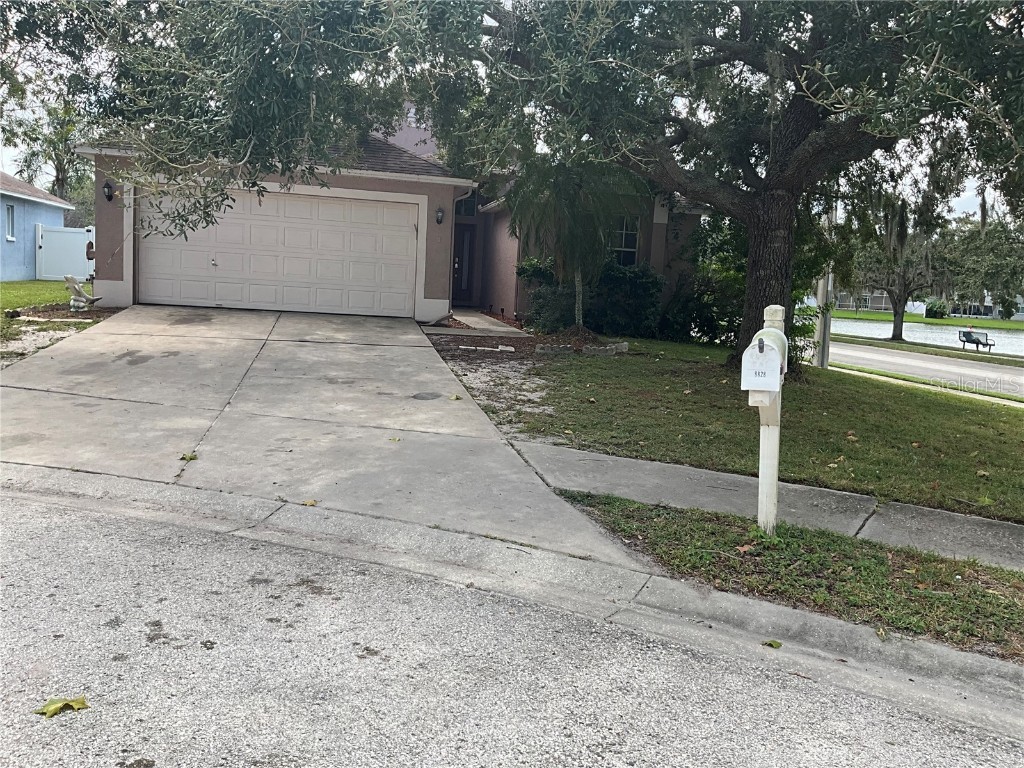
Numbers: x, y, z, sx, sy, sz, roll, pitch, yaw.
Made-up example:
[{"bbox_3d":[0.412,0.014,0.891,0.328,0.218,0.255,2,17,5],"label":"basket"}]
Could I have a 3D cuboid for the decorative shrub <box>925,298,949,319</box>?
[{"bbox_3d":[60.367,-10.779,122.000,3.100,2.850,2.900,7,8,26],"label":"decorative shrub"}]

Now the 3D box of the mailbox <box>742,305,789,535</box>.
[{"bbox_3d":[1.302,0.253,4.403,0.190,1.250,0.600,4,11,22],"label":"mailbox"}]

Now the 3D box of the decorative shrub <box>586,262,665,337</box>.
[{"bbox_3d":[2.242,-1.684,17.100,1.600,1.500,1.400,2,7,-12],"label":"decorative shrub"}]

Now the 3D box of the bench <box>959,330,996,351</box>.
[{"bbox_3d":[21.387,-1.957,39.500,0.650,0.850,1.800,2,7,-12],"label":"bench"}]

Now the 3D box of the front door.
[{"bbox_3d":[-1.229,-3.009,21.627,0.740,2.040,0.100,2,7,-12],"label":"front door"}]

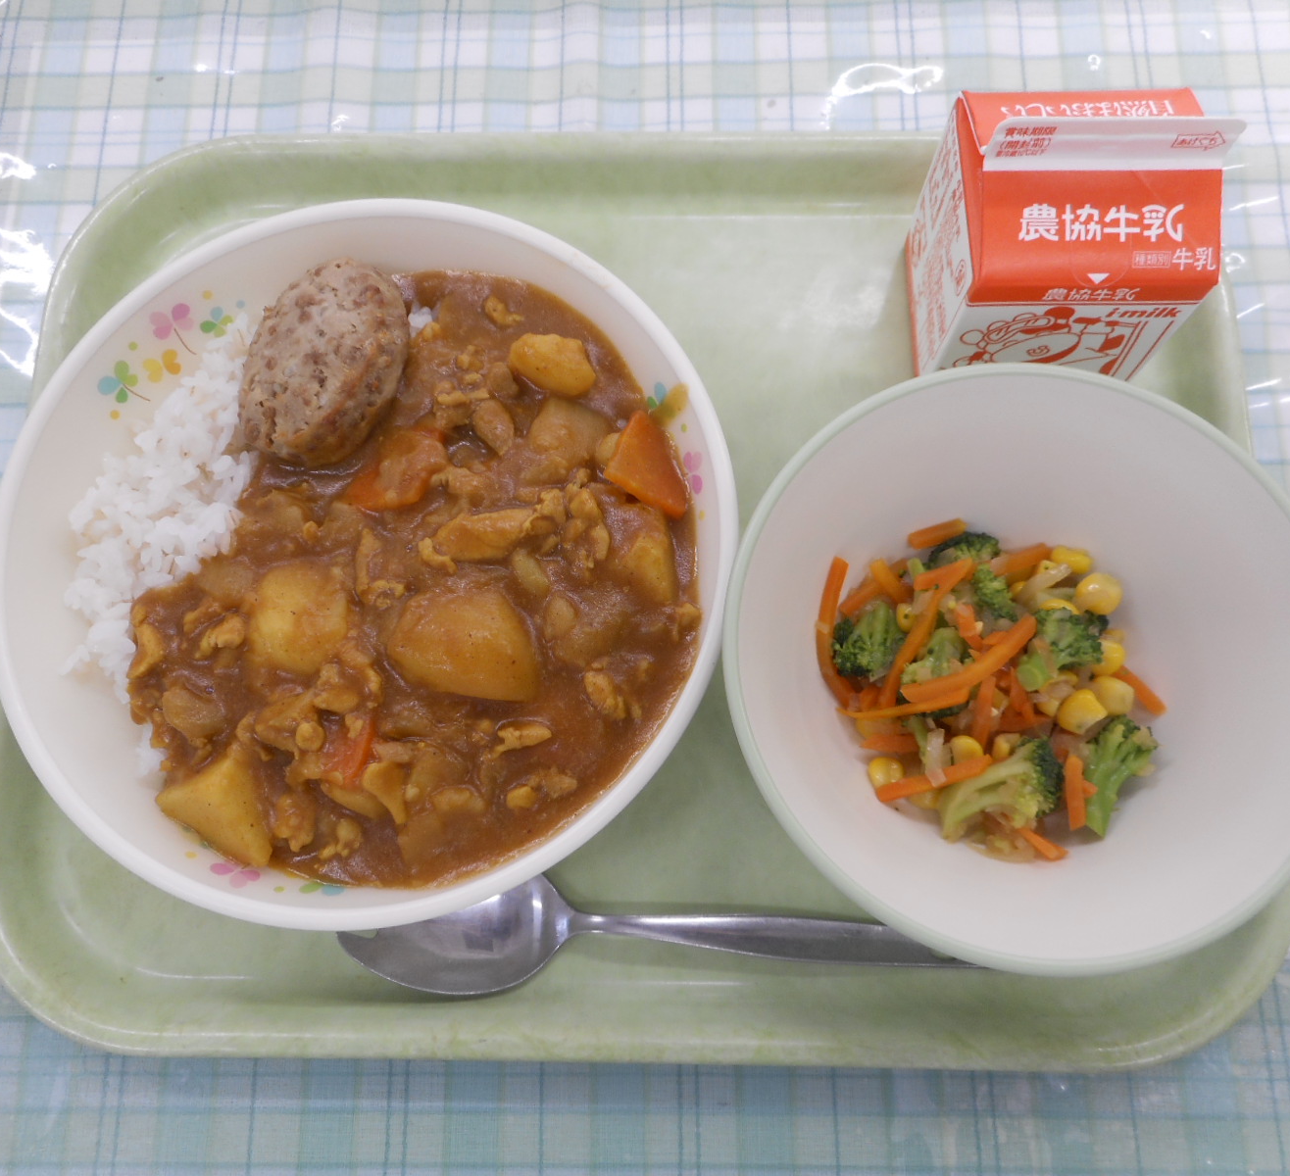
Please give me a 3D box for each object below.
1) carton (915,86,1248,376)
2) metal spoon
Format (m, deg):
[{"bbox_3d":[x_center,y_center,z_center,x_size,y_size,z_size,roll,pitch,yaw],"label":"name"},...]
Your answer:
[{"bbox_3d":[0.108,-0.092,0.297,0.057,0.092,0.056,-1,75,3],"label":"carton"},{"bbox_3d":[0.005,0.088,0.292,0.177,0.020,0.040,3,76,3],"label":"metal spoon"}]

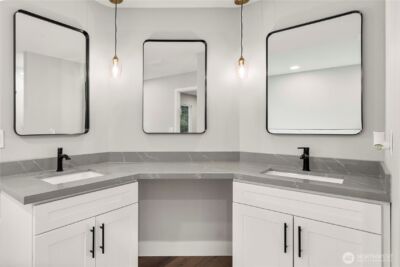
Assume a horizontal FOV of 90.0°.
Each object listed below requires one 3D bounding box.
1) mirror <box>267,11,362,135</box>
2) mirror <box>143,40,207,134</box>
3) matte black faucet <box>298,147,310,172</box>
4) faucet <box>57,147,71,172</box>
[{"bbox_3d":[0.880,-0.440,1.606,0.663,0.900,0.030,1,1,32],"label":"mirror"},{"bbox_3d":[-0.238,-0.442,1.913,0.615,0.900,0.030,0,1,0],"label":"mirror"},{"bbox_3d":[0.775,0.196,1.473,0.048,0.178,0.140,1,1,40],"label":"matte black faucet"},{"bbox_3d":[-1.016,0.198,1.480,0.140,0.178,0.048,1,1,37],"label":"faucet"}]

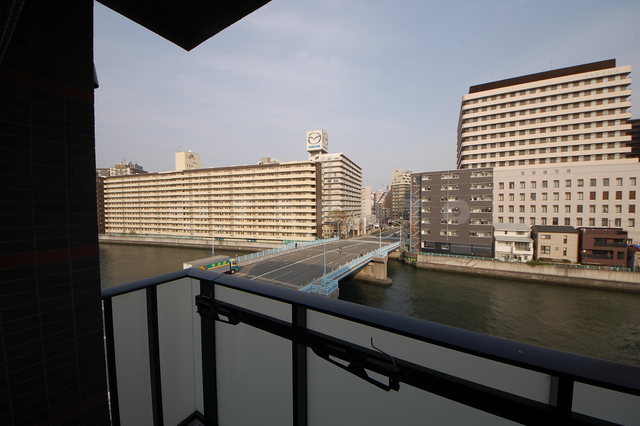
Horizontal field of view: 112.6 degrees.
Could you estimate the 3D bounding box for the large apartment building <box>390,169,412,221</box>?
[{"bbox_3d":[74.707,-16.522,196.522,16.847,45.600,20.000,0,2,18],"label":"large apartment building"}]

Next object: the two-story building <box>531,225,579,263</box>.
[{"bbox_3d":[55.774,7.026,52.122,6.876,8.100,6.500,0,2,23],"label":"two-story building"}]

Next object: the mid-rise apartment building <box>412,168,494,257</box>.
[{"bbox_3d":[36.913,-0.044,62.261,18.721,21.900,12.500,0,2,23],"label":"mid-rise apartment building"}]

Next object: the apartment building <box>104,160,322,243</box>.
[{"bbox_3d":[-59.236,-4.964,104.495,123.705,29.800,9.500,0,2,17],"label":"apartment building"}]

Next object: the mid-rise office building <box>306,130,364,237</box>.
[{"bbox_3d":[11.180,-16.376,130.375,18.897,50.100,46.000,0,2,23],"label":"mid-rise office building"}]

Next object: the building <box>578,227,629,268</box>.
[{"bbox_3d":[62.761,7.249,49.651,6.804,8.300,7.500,0,2,23],"label":"building"}]

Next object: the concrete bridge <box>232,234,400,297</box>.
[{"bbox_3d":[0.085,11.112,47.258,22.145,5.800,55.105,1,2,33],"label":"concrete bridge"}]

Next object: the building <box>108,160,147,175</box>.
[{"bbox_3d":[-162.843,-16.442,182.646,25.575,49.600,15.000,0,2,18],"label":"building"}]

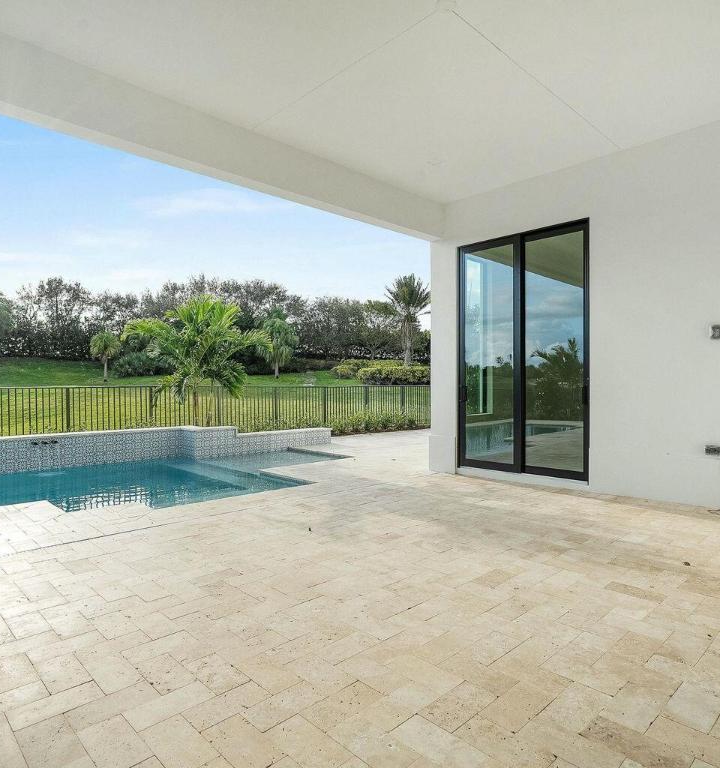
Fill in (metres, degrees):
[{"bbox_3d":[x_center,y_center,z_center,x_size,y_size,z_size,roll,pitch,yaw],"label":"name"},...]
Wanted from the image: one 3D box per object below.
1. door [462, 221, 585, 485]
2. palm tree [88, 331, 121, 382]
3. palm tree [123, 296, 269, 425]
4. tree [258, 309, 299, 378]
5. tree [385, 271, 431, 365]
[{"bbox_3d":[2.031,-0.378,6.549,0.140,3.050,1.820,0,0,-43],"label":"door"},{"bbox_3d":[-14.415,-1.558,29.000,1.800,2.950,1.800,0,0,-43],"label":"palm tree"},{"bbox_3d":[-3.598,-0.313,11.200,3.050,3.200,3.000,0,0,-43],"label":"palm tree"},{"bbox_3d":[-4.935,-2.452,31.000,2.400,4.250,2.400,0,0,0],"label":"tree"},{"bbox_3d":[3.315,-4.204,35.000,3.400,6.500,3.400,0,0,0],"label":"tree"}]

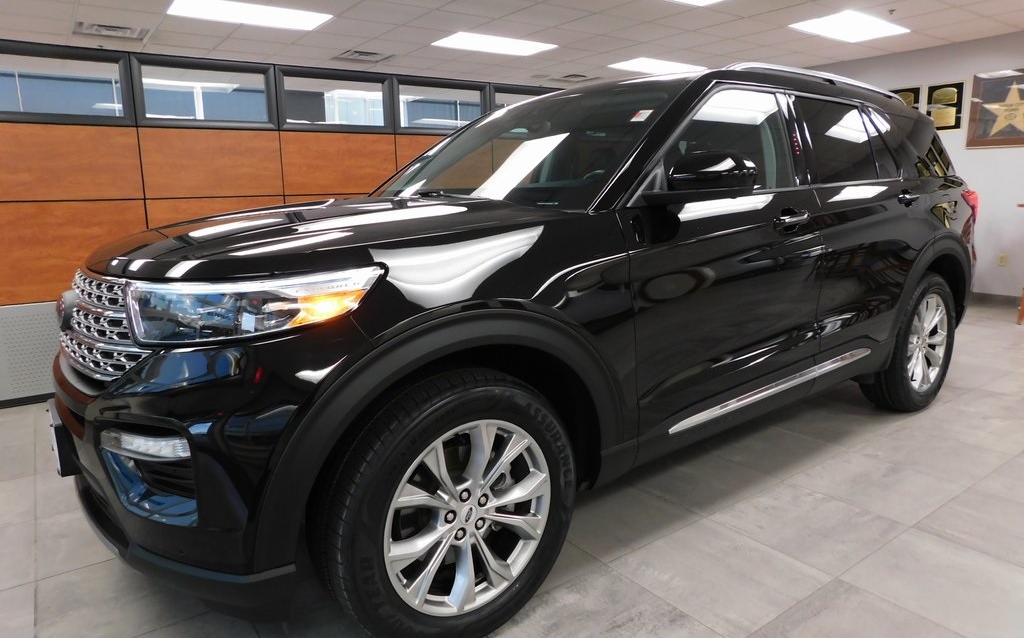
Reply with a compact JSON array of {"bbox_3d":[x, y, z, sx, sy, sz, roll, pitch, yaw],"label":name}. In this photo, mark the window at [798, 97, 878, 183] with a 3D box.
[{"bbox_3d":[1.392,-0.763,2.935,0.664,0.387,0.050,-10,-8,-38],"label":"window"}]

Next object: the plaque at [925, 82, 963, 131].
[{"bbox_3d":[4.295,-2.100,6.792,0.030,0.456,0.334,-9,13,-35],"label":"plaque"}]

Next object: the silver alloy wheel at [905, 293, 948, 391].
[{"bbox_3d":[2.197,0.123,3.751,0.540,0.540,0.200,-10,14,-38],"label":"silver alloy wheel"}]

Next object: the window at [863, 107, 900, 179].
[{"bbox_3d":[1.701,-0.819,3.180,0.223,0.361,0.050,-10,-9,-38],"label":"window"}]

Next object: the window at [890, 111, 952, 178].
[{"bbox_3d":[2.288,-0.952,3.783,0.740,0.350,0.060,-11,-10,-42],"label":"window"}]

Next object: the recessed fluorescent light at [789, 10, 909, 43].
[{"bbox_3d":[3.219,-2.796,6.439,1.200,0.060,0.600,-9,13,-35],"label":"recessed fluorescent light"}]

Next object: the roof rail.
[{"bbox_3d":[1.573,-1.158,3.358,1.800,0.090,0.060,-10,14,-38],"label":"roof rail"}]

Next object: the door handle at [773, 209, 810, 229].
[{"bbox_3d":[1.063,-0.380,2.584,0.238,0.044,0.054,-10,14,-38],"label":"door handle"}]

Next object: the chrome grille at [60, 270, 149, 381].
[{"bbox_3d":[-1.264,-0.014,2.002,0.158,0.282,1.208,-10,14,-38],"label":"chrome grille"}]

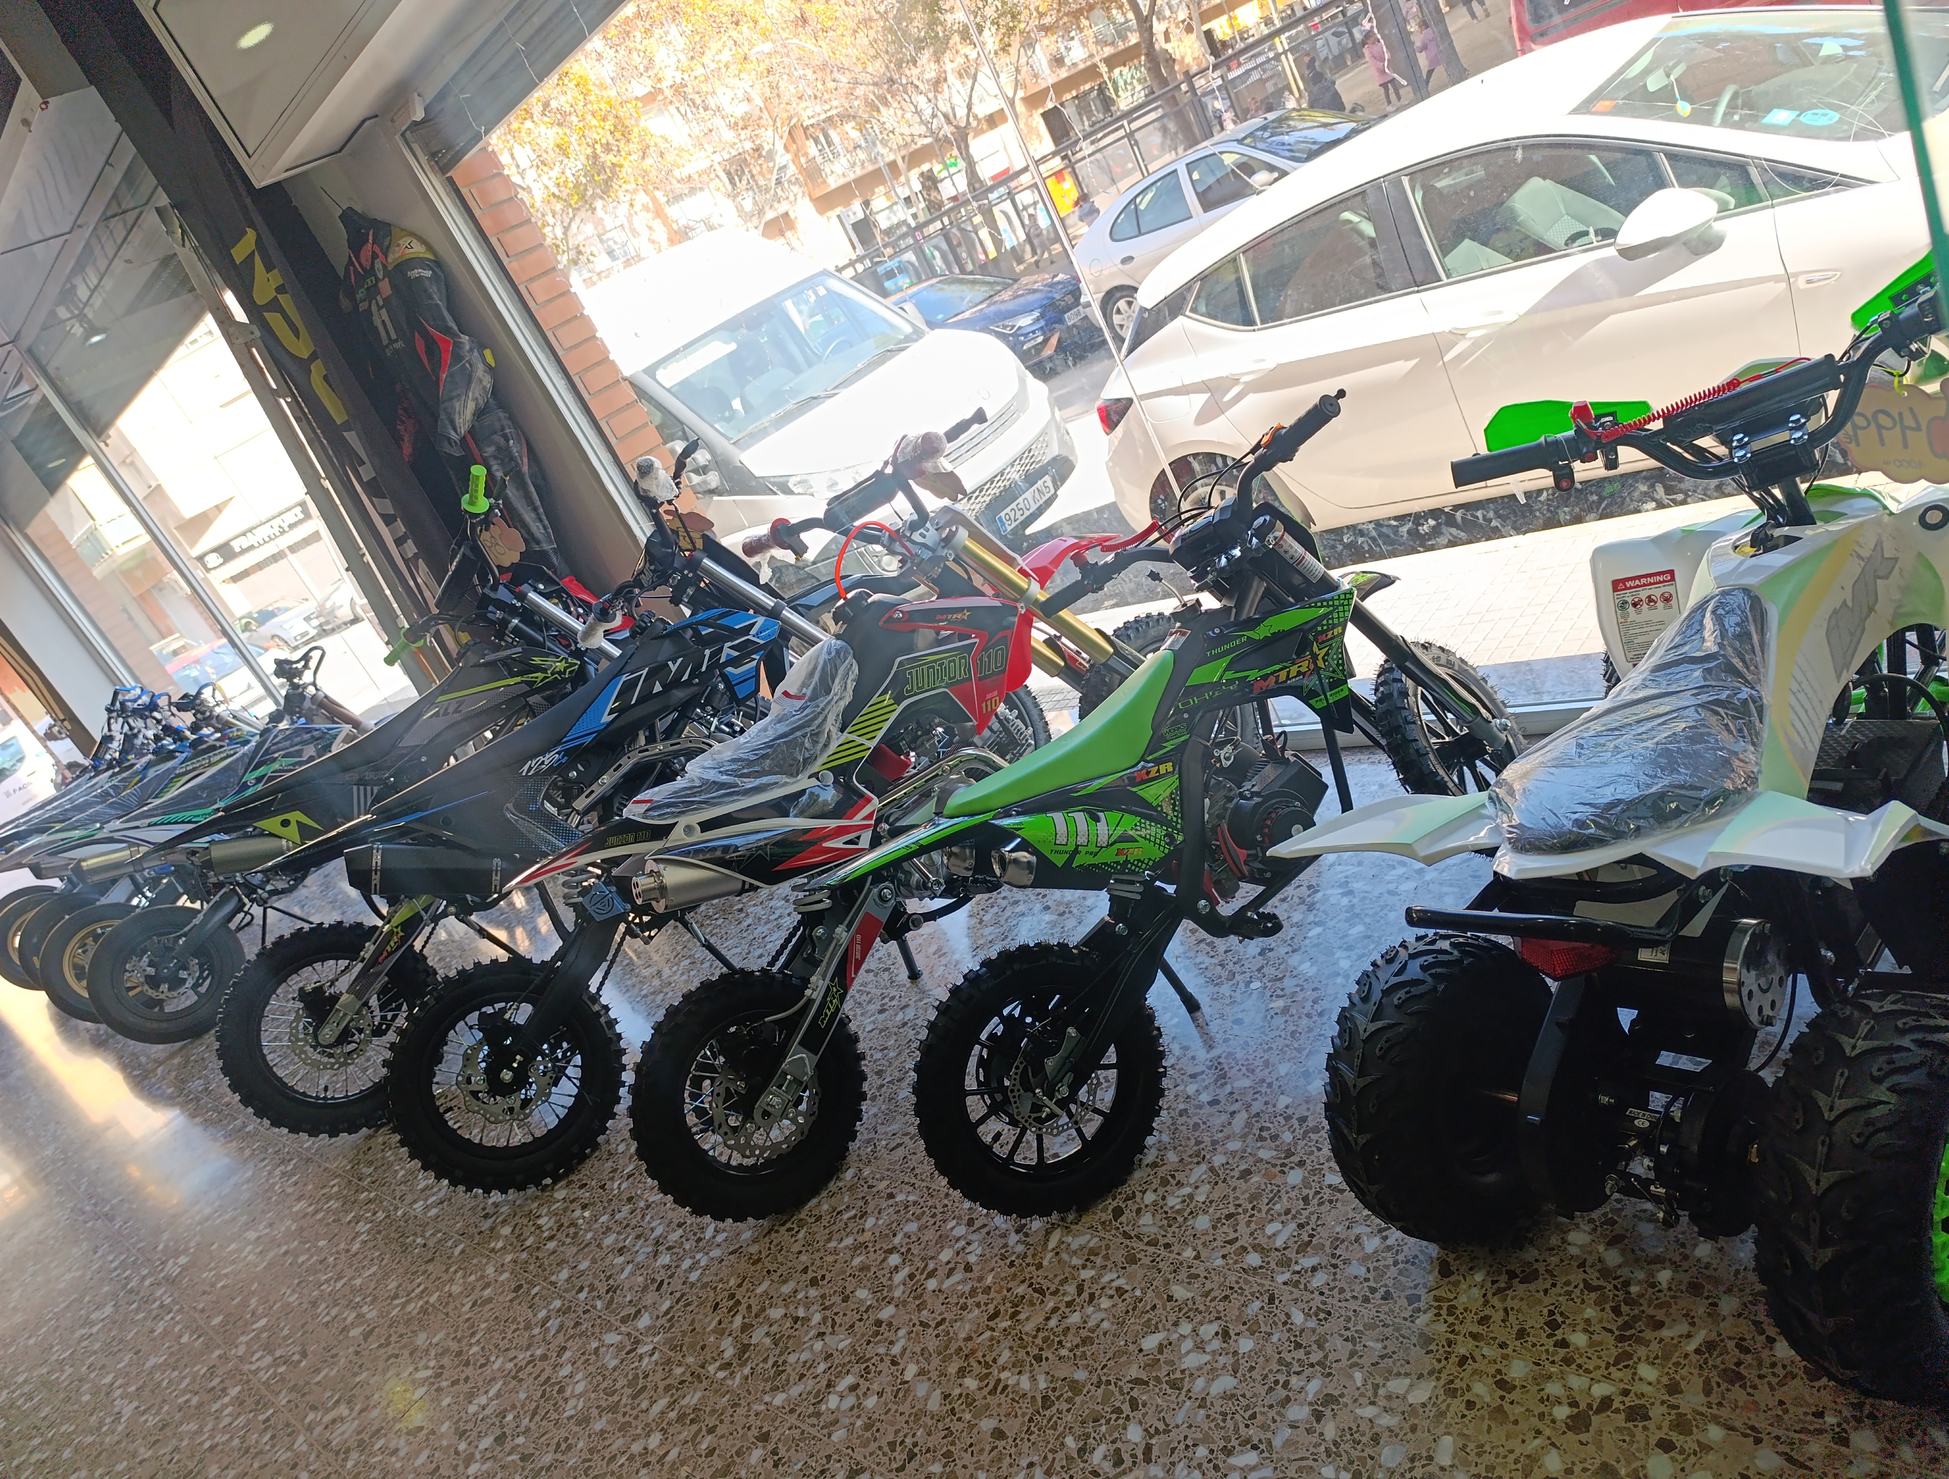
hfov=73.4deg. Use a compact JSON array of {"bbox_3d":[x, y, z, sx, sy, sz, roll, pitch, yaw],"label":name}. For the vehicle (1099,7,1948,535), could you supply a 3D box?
[{"bbox_3d":[2.376,-1.827,4.891,1.850,1.485,4.370,-42,24,-32],"label":"vehicle"}]

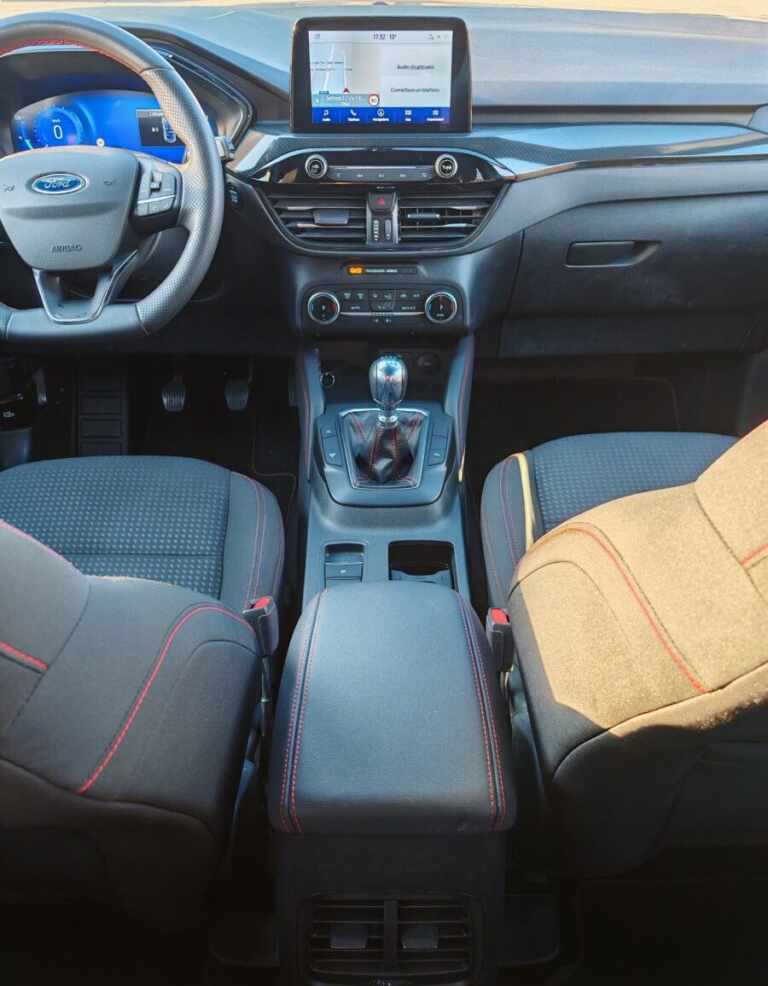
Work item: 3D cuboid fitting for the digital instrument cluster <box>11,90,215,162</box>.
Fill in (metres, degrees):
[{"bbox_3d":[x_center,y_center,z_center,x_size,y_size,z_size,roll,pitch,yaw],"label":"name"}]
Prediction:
[{"bbox_3d":[-0.371,-0.501,1.095,0.275,0.100,0.030,0,23,0],"label":"digital instrument cluster"}]

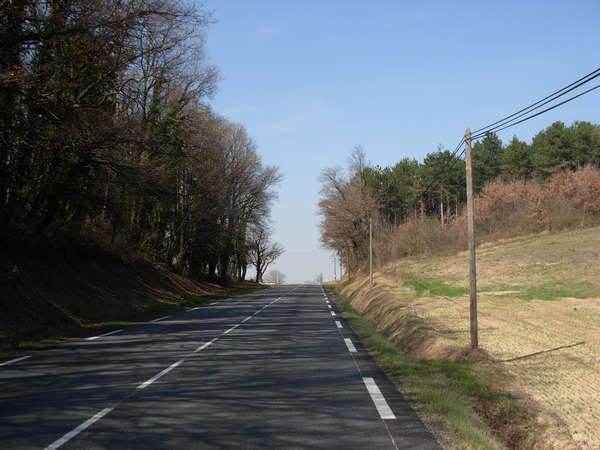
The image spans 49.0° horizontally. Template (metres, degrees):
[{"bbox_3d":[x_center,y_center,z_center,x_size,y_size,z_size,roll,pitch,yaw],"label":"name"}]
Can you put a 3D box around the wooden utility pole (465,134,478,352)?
[{"bbox_3d":[4.988,0.338,19.140,0.200,6.400,0.200,0,-5,0],"label":"wooden utility pole"}]

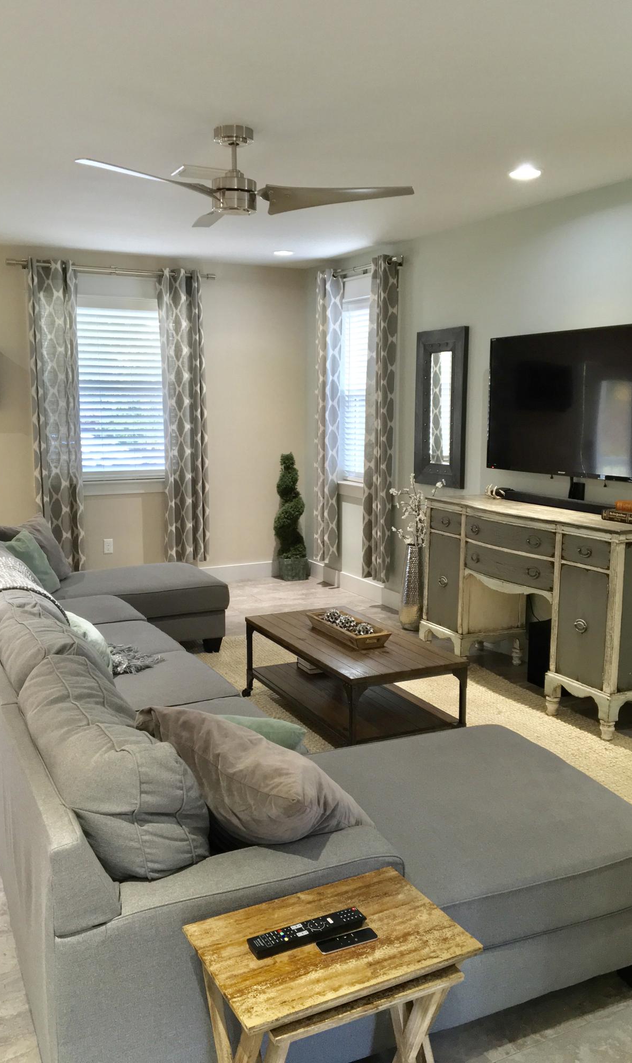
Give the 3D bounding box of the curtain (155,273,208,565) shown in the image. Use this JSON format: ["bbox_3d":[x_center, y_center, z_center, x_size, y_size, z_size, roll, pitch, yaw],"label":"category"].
[{"bbox_3d":[-1.096,-0.931,7.422,0.361,2.413,0.117,-4,10,-27],"label":"curtain"}]

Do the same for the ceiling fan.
[{"bbox_3d":[-0.373,-1.535,3.867,1.420,0.340,1.320,-3,9,-17],"label":"ceiling fan"}]

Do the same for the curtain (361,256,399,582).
[{"bbox_3d":[0.491,-0.813,6.681,0.109,2.393,0.302,-4,10,-27],"label":"curtain"}]

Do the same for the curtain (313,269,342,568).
[{"bbox_3d":[0.106,-0.918,7.419,0.109,2.426,0.319,-4,10,-27],"label":"curtain"}]

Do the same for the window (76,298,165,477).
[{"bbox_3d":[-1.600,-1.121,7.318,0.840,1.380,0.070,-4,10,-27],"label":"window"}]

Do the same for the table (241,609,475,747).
[{"bbox_3d":[0.156,0.748,4.471,0.610,0.445,1.180,-4,10,-27],"label":"table"}]

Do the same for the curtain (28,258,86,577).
[{"bbox_3d":[-2.016,-0.862,6.967,0.345,2.430,0.120,-4,10,-27],"label":"curtain"}]

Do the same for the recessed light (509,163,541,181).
[{"bbox_3d":[1.044,-1.783,4.455,0.160,0.030,0.160,-4,10,-27],"label":"recessed light"}]

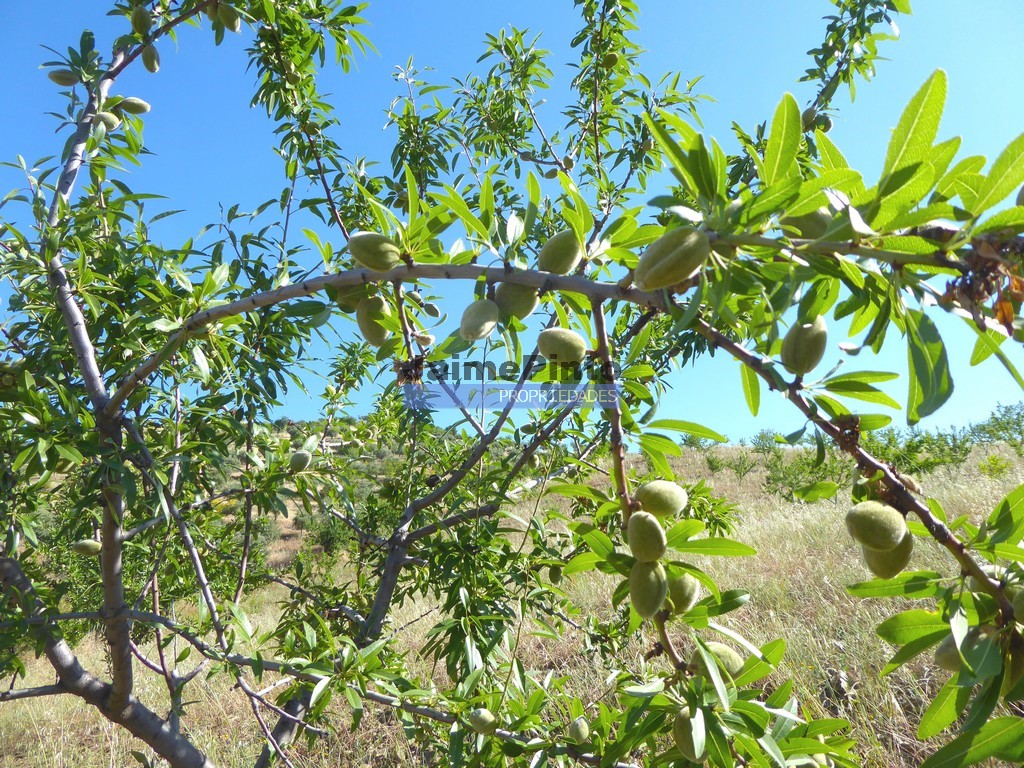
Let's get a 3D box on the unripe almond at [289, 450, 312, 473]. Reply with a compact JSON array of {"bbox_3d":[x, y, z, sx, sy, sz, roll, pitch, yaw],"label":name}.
[{"bbox_3d":[-0.269,0.099,0.940,0.025,0.035,0.023,36,6,-10],"label":"unripe almond"}]

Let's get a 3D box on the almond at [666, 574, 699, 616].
[{"bbox_3d":[0.132,0.164,0.580,0.028,0.039,0.027,36,-32,19],"label":"almond"}]

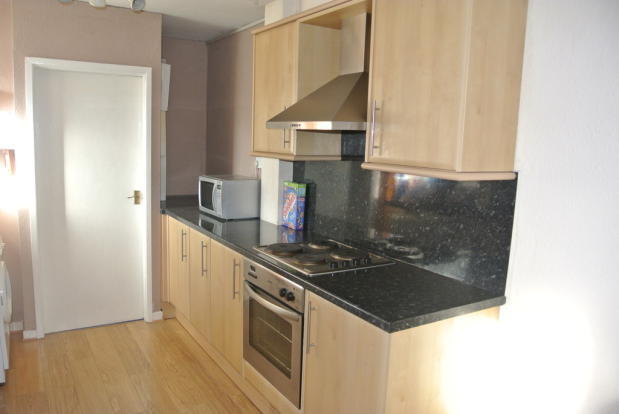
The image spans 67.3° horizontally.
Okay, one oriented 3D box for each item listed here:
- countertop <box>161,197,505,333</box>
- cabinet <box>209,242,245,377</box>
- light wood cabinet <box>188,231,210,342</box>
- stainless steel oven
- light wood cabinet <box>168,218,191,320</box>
[{"bbox_3d":[-0.345,0.175,3.091,0.626,0.043,3.262,-3,9,-33],"label":"countertop"},{"bbox_3d":[-0.275,0.581,2.967,0.576,0.713,0.505,-3,9,-33],"label":"cabinet"},{"bbox_3d":[-0.522,0.519,3.347,0.576,0.713,0.412,-3,9,-33],"label":"light wood cabinet"},{"bbox_3d":[0.020,0.595,2.477,0.571,0.582,0.611,-3,9,-33],"label":"stainless steel oven"},{"bbox_3d":[-0.771,0.457,3.729,0.576,0.713,0.508,-3,9,-33],"label":"light wood cabinet"}]

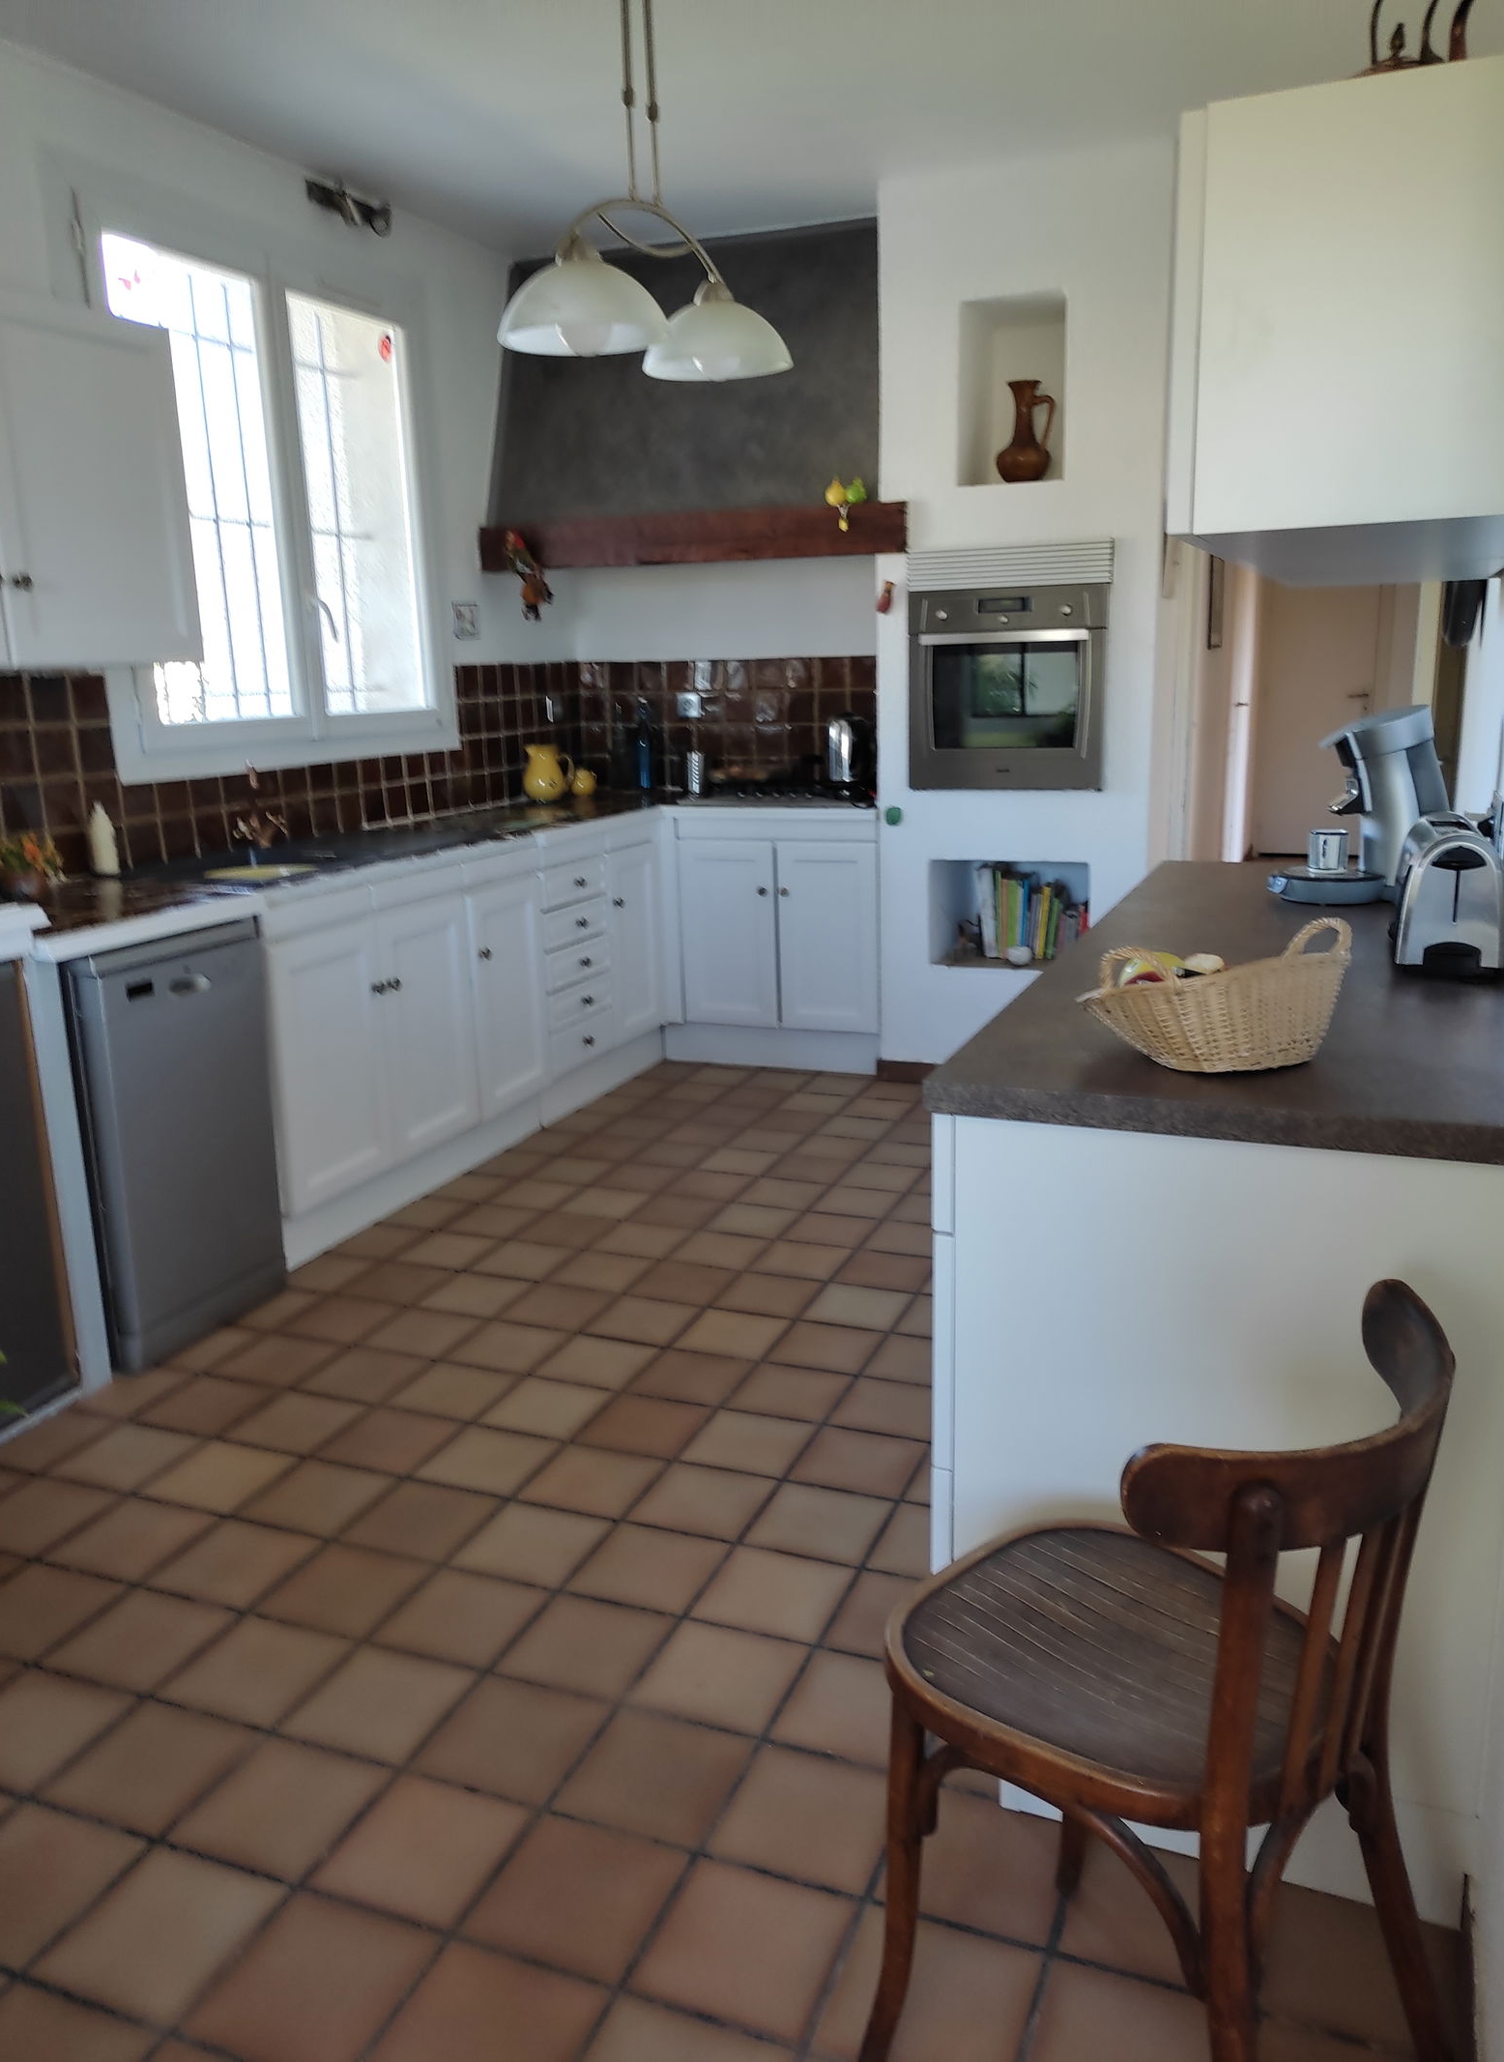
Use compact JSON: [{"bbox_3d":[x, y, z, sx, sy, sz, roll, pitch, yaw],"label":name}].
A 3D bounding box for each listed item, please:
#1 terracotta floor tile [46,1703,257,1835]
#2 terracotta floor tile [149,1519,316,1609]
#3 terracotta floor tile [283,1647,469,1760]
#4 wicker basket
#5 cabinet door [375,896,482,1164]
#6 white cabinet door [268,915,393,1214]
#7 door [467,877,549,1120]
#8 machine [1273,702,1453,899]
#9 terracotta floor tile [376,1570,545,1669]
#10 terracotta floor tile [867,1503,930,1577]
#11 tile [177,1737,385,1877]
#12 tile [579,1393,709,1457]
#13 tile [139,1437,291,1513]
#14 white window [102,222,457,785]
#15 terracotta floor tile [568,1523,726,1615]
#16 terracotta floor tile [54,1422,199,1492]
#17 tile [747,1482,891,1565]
[{"bbox_3d":[-0.774,0.951,1.924,0.193,0.012,0.193,4,14,22],"label":"terracotta floor tile"},{"bbox_3d":[-0.816,0.850,2.361,0.198,0.015,0.198,4,14,22],"label":"terracotta floor tile"},{"bbox_3d":[-0.515,0.939,2.073,0.193,0.015,0.191,4,15,19],"label":"terracotta floor tile"},{"bbox_3d":[0.532,-0.044,1.695,0.335,0.142,0.230,-9,15,-30],"label":"wicker basket"},{"bbox_3d":[-0.852,-0.014,3.921,0.022,0.645,0.384,4,14,22],"label":"cabinet door"},{"bbox_3d":[-1.003,0.077,3.550,0.022,0.645,0.396,4,14,22],"label":"white cabinet door"},{"bbox_3d":[-0.700,-0.106,4.290,0.022,0.645,0.384,4,14,22],"label":"door"},{"bbox_3d":[1.137,-0.420,2.764,0.320,0.347,0.215,1,13,10],"label":"machine"},{"bbox_3d":[-0.418,0.845,2.141,0.189,0.012,0.189,3,14,22],"label":"terracotta floor tile"},{"bbox_3d":[0.306,0.820,2.353,0.198,0.015,0.198,4,14,22],"label":"terracotta floor tile"},{"bbox_3d":[-0.561,0.931,1.783,0.189,0.012,0.189,3,14,22],"label":"tile"},{"bbox_3d":[-0.192,0.713,2.685,0.189,0.012,0.189,3,14,22],"label":"tile"},{"bbox_3d":[-0.941,0.789,2.632,0.193,0.012,0.193,4,14,22],"label":"tile"},{"bbox_3d":[-1.310,-1.459,4.223,0.100,1.360,1.380,5,16,23],"label":"white window"},{"bbox_3d":[-0.160,0.840,2.318,0.193,0.012,0.193,4,14,22],"label":"terracotta floor tile"},{"bbox_3d":[-1.101,0.754,2.628,0.189,0.012,0.189,3,14,22],"label":"terracotta floor tile"},{"bbox_3d":[0.108,0.780,2.354,0.189,0.012,0.189,3,14,22],"label":"tile"}]

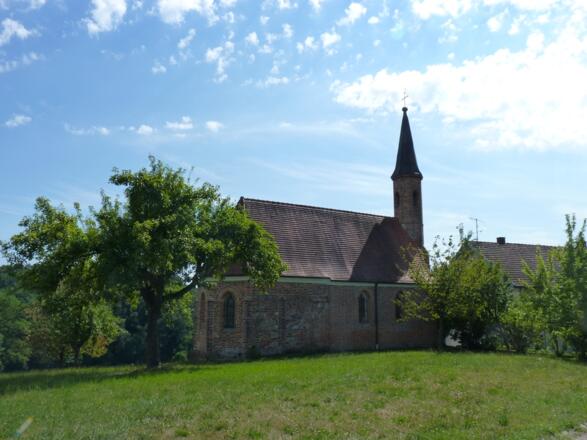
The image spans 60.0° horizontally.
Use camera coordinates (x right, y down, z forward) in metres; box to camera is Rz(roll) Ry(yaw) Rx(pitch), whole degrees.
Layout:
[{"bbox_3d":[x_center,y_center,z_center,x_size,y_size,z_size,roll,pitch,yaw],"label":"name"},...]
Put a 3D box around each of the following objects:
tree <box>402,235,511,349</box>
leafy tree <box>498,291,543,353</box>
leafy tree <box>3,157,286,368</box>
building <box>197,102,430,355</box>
[{"bbox_3d":[9.796,4.229,30.576,6.494,6.809,5.600,1,-11,0],"label":"tree"},{"bbox_3d":[12.486,5.563,27.977,2.422,3.346,2.400,1,-11,0],"label":"leafy tree"},{"bbox_3d":[-5.866,1.508,20.072,11.183,8.380,9.500,1,-11,0],"label":"leafy tree"},{"bbox_3d":[1.751,-0.434,33.549,16.094,17.946,6.426,6,-12,-27],"label":"building"}]

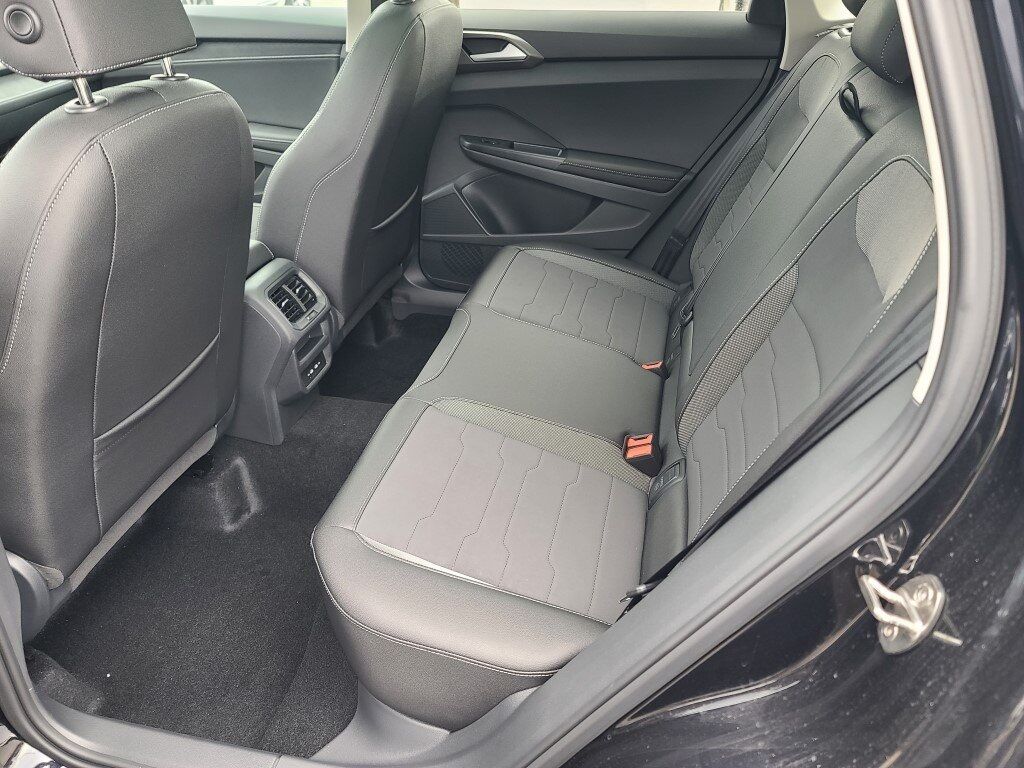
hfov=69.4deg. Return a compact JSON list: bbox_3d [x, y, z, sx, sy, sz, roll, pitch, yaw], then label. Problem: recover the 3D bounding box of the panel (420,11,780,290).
[{"bbox_3d":[0.168,-0.552,1.876,0.880,0.710,0.110,7,32,11],"label":"panel"}]

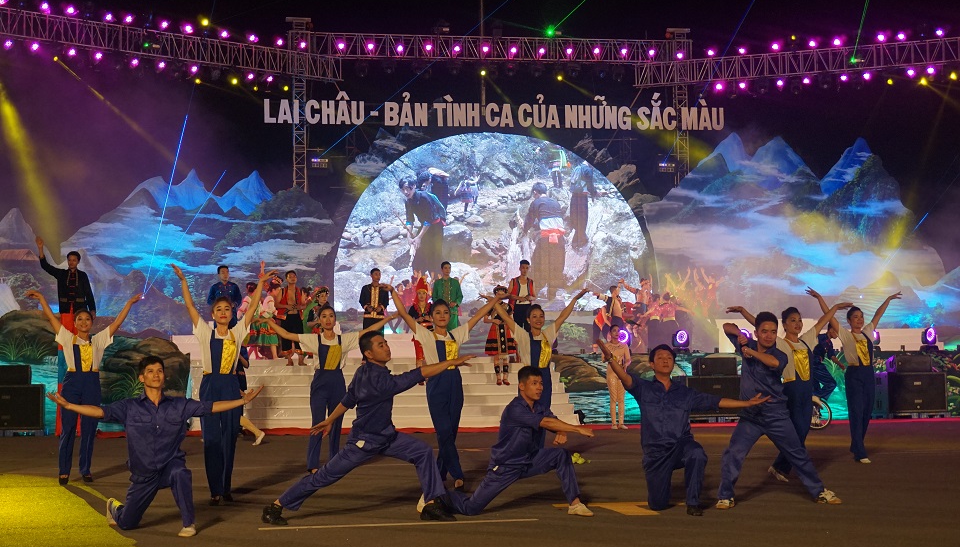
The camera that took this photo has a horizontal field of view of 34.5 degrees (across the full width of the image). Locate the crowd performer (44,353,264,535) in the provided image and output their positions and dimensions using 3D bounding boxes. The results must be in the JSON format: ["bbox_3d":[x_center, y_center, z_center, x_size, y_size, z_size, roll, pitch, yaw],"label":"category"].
[{"bbox_3d":[-2.193,1.137,10.350,1.380,1.160,0.780,0,-3,-13],"label":"crowd performer"}]

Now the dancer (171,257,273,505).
[{"bbox_3d":[-2.003,0.861,12.050,0.780,1.880,0.400,0,-3,-6],"label":"dancer"}]

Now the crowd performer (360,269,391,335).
[{"bbox_3d":[-1.829,0.763,26.800,0.540,1.690,0.360,0,-3,-3],"label":"crowd performer"}]

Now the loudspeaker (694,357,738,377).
[{"bbox_3d":[3.976,1.567,26.100,0.670,0.300,0.430,0,-3,-7],"label":"loudspeaker"}]

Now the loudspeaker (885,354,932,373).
[{"bbox_3d":[7.525,1.580,27.050,0.630,0.300,0.480,0,-3,-5],"label":"loudspeaker"}]

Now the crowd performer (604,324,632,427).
[{"bbox_3d":[2.144,1.604,24.100,0.430,1.620,0.330,0,-3,-14],"label":"crowd performer"}]

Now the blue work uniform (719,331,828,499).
[{"bbox_3d":[2.146,1.060,11.300,0.750,1.210,0.420,0,-3,-19],"label":"blue work uniform"}]

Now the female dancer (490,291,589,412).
[{"bbox_3d":[0.539,1.031,14.750,0.930,1.780,0.400,1,-3,-25],"label":"female dancer"}]

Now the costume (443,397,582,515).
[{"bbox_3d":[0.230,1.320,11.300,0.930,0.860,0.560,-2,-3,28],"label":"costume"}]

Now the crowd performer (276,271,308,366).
[{"bbox_3d":[-3.287,0.770,27.100,0.560,1.680,0.380,0,-3,-8],"label":"crowd performer"}]

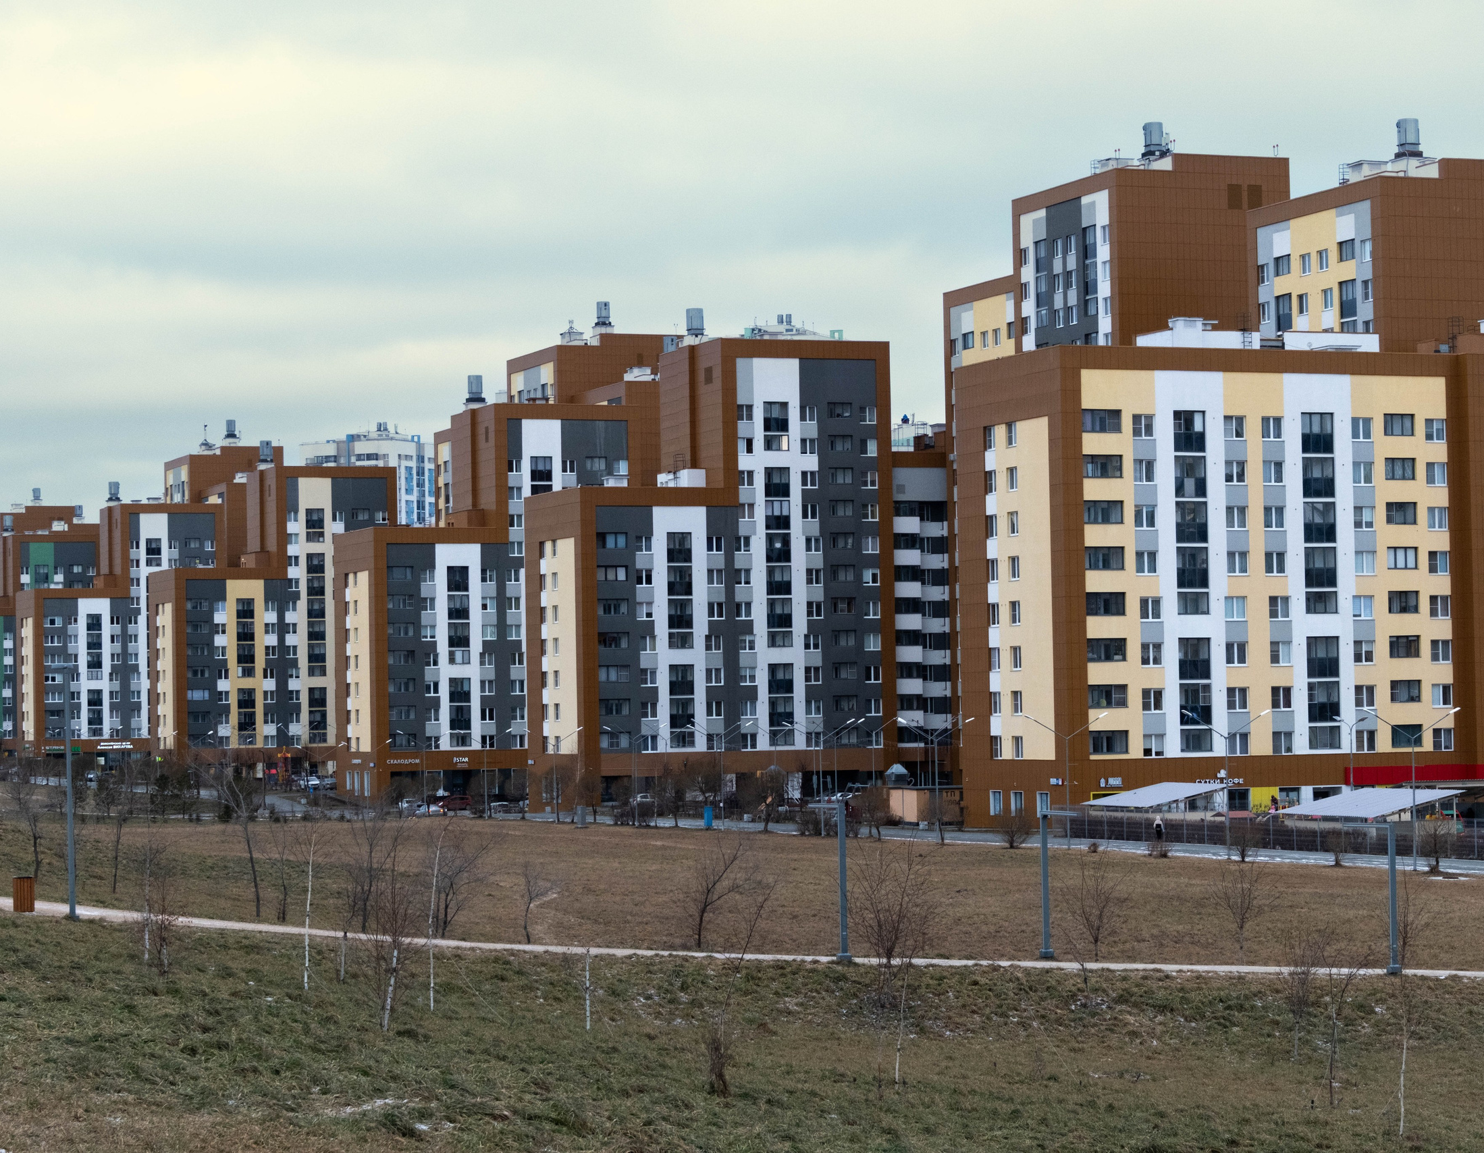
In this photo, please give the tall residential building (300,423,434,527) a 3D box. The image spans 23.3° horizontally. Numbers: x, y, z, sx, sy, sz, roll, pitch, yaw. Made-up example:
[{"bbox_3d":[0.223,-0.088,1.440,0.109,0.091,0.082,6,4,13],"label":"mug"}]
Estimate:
[{"bbox_3d":[-96.793,4.230,961.836,32.000,88.000,32.000,-2,-3,25],"label":"tall residential building"}]

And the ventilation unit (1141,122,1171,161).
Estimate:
[{"bbox_3d":[35.839,-37.672,312.000,2.200,3.250,2.000,-1,-2,0],"label":"ventilation unit"}]

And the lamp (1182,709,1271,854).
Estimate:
[{"bbox_3d":[25.552,10.871,189.158,5.200,7.800,0.500,0,-3,-23],"label":"lamp"}]

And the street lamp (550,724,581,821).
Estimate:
[{"bbox_3d":[-14.788,15.645,285.156,4.900,7.700,0.500,0,-3,-23],"label":"street lamp"}]

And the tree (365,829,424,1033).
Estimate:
[{"bbox_3d":[-5.031,5.115,52.000,0.850,2.943,0.850,-1,-2,0],"label":"tree"}]

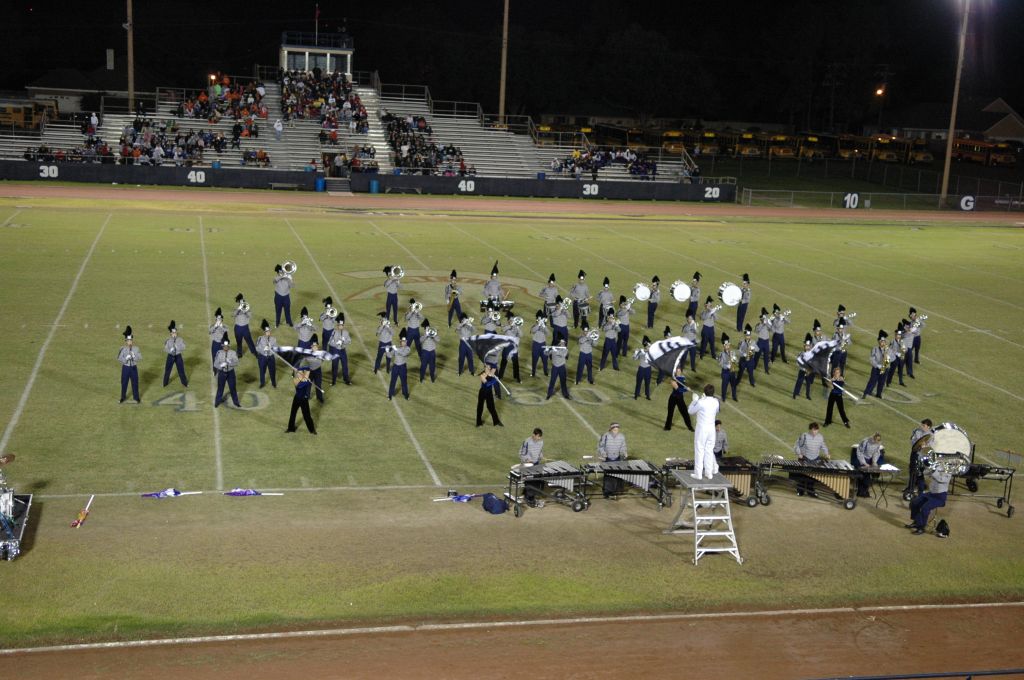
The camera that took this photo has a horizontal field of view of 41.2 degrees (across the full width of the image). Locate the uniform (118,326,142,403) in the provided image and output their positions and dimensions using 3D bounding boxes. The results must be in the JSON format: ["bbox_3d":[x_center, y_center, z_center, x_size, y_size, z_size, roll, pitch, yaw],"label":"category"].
[{"bbox_3d":[-9.437,0.609,33.716,0.600,1.930,0.480,0,12,-13],"label":"uniform"}]

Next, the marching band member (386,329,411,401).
[{"bbox_3d":[-2.976,0.629,35.754,0.600,1.890,0.420,0,12,-13],"label":"marching band member"}]

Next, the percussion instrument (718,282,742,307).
[{"bbox_3d":[7.469,-1.563,46.827,0.720,0.720,0.400,0,12,-13],"label":"percussion instrument"}]

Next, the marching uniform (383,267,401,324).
[{"bbox_3d":[-3.891,-1.451,44.882,0.580,1.930,0.550,0,12,-16],"label":"marching uniform"}]

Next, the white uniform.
[{"bbox_3d":[3.733,1.779,26.310,0.580,1.820,0.520,-1,12,-13],"label":"white uniform"}]

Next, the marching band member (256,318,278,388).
[{"bbox_3d":[-6.394,0.351,35.865,0.570,1.840,0.450,0,12,-13],"label":"marching band member"}]

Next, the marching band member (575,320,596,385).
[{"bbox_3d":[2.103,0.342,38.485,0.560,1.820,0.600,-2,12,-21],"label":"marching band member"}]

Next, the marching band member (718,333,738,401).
[{"bbox_3d":[5.984,0.747,37.519,0.520,1.890,0.520,-1,12,-13],"label":"marching band member"}]

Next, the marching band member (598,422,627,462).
[{"bbox_3d":[2.111,2.545,28.617,0.570,1.660,0.420,3,11,-3],"label":"marching band member"}]

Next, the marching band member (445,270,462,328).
[{"bbox_3d":[-1.854,-1.399,45.311,0.600,1.870,0.500,1,11,-11],"label":"marching band member"}]

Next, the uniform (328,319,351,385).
[{"bbox_3d":[-4.565,0.232,36.643,0.580,1.950,0.470,0,12,-13],"label":"uniform"}]

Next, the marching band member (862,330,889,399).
[{"bbox_3d":[10.316,0.715,38.538,0.600,1.940,0.550,-1,12,-18],"label":"marching band member"}]

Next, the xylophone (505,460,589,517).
[{"bbox_3d":[0.663,3.013,27.892,1.480,0.860,0.800,-2,12,-23],"label":"xylophone"}]

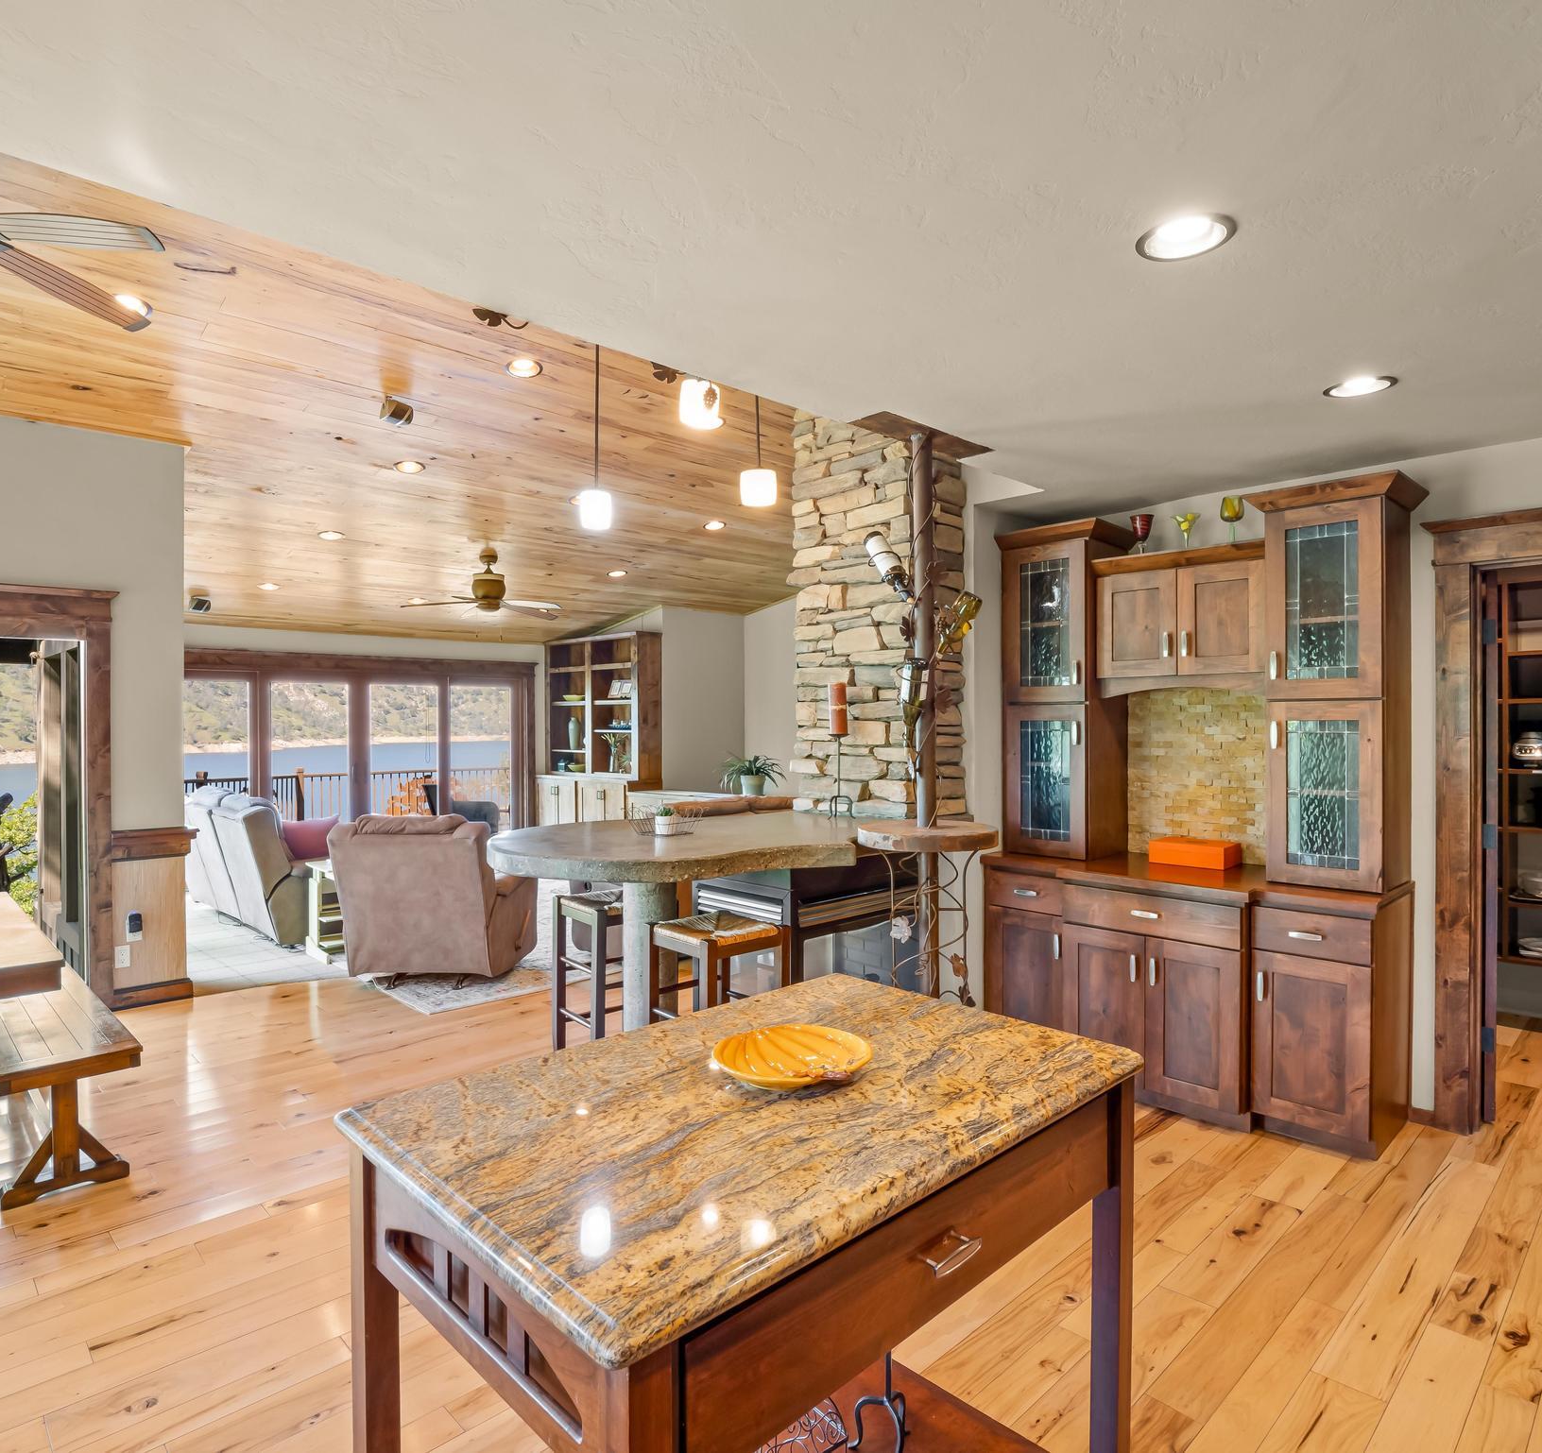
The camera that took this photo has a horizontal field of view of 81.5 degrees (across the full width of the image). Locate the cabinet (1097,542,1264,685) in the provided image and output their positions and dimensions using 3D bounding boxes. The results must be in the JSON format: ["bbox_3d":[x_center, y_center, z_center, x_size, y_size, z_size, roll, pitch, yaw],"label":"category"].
[{"bbox_3d":[1.779,-0.448,3.770,0.310,0.540,0.720,-1,0,-43],"label":"cabinet"}]

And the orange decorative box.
[{"bbox_3d":[1.814,0.544,3.827,0.195,0.088,0.304,-1,0,-43],"label":"orange decorative box"}]

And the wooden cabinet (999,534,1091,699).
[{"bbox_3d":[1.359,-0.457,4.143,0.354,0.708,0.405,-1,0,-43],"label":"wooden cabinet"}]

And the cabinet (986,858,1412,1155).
[{"bbox_3d":[1.664,1.032,3.706,0.585,0.883,1.528,-1,0,-43],"label":"cabinet"}]

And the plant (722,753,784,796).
[{"bbox_3d":[-0.162,0.433,8.000,0.570,0.405,0.550,0,0,0],"label":"plant"}]

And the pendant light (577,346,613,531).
[{"bbox_3d":[-0.689,-1.125,3.500,0.135,0.739,0.135,0,0,0],"label":"pendant light"}]

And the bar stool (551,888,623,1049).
[{"bbox_3d":[-0.689,1.112,3.856,0.355,0.755,0.355,0,0,-40],"label":"bar stool"}]

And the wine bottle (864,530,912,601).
[{"bbox_3d":[0.414,-0.559,3.120,0.085,0.285,0.085,-29,0,0],"label":"wine bottle"}]

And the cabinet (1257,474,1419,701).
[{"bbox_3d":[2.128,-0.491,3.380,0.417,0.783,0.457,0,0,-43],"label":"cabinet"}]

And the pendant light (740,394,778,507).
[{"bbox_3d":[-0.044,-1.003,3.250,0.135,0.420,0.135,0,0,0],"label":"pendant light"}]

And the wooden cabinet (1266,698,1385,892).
[{"bbox_3d":[2.152,0.243,3.400,0.363,0.685,0.376,0,0,-43],"label":"wooden cabinet"}]

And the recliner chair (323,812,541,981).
[{"bbox_3d":[-1.950,0.984,5.385,0.870,1.000,0.980,0,0,2],"label":"recliner chair"}]

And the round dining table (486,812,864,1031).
[{"bbox_3d":[-0.249,0.951,3.450,1.530,1.065,1.260,-1,0,-43],"label":"round dining table"}]

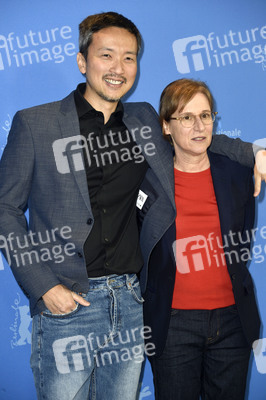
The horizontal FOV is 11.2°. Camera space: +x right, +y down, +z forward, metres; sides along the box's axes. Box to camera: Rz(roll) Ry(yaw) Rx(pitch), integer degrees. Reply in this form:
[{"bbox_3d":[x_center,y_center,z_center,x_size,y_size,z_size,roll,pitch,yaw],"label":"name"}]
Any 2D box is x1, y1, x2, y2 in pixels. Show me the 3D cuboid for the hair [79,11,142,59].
[{"bbox_3d":[-0.063,-0.448,3.800,0.172,0.170,0.195,3,7,-17],"label":"hair"}]

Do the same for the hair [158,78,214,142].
[{"bbox_3d":[0.158,-0.258,4.000,0.165,0.200,0.195,-7,5,-29],"label":"hair"}]

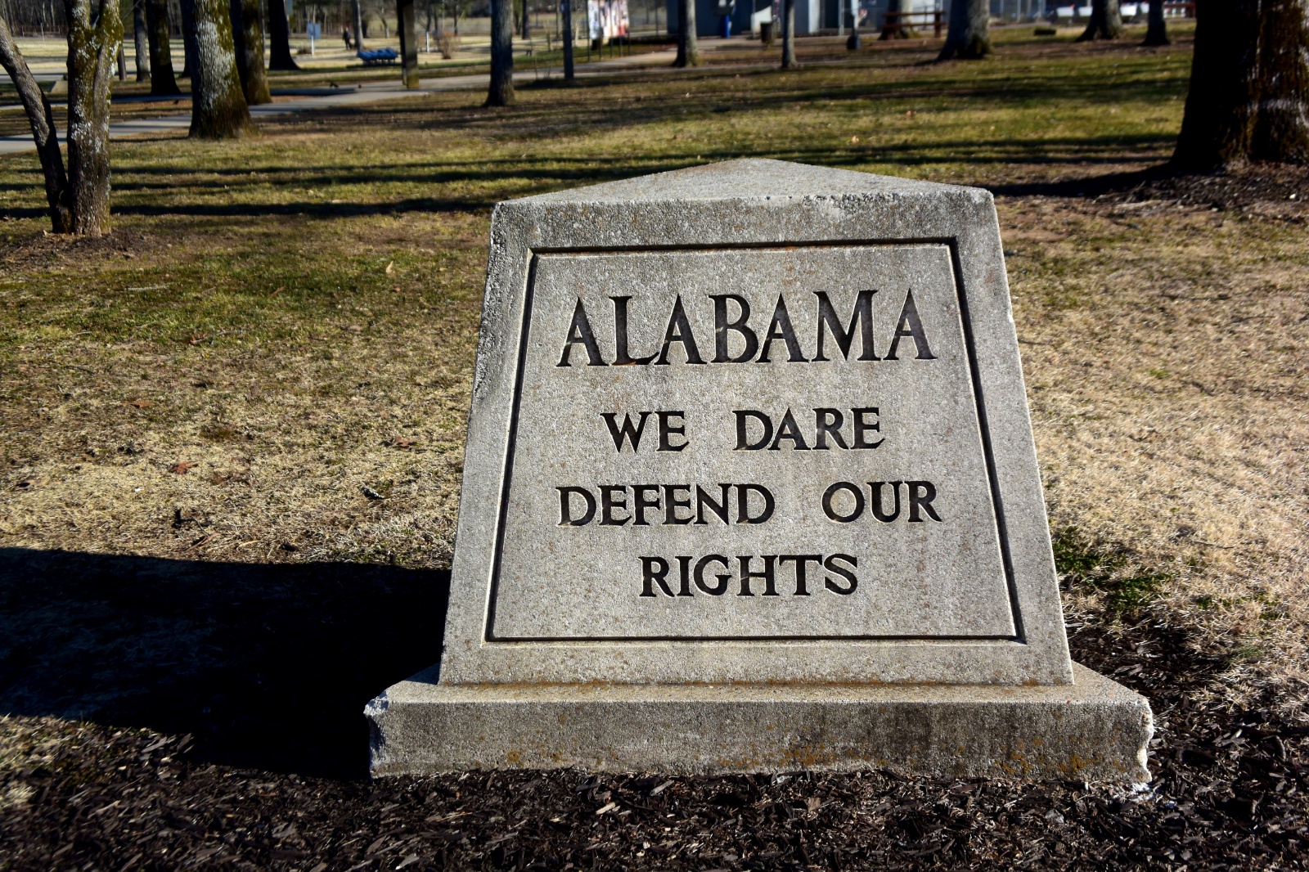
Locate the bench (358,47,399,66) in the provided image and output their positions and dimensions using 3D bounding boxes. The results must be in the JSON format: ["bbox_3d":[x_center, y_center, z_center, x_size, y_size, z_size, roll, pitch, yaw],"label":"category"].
[{"bbox_3d":[-12.122,-16.647,75.000,1.750,0.800,0.650,-10,16,-28],"label":"bench"}]

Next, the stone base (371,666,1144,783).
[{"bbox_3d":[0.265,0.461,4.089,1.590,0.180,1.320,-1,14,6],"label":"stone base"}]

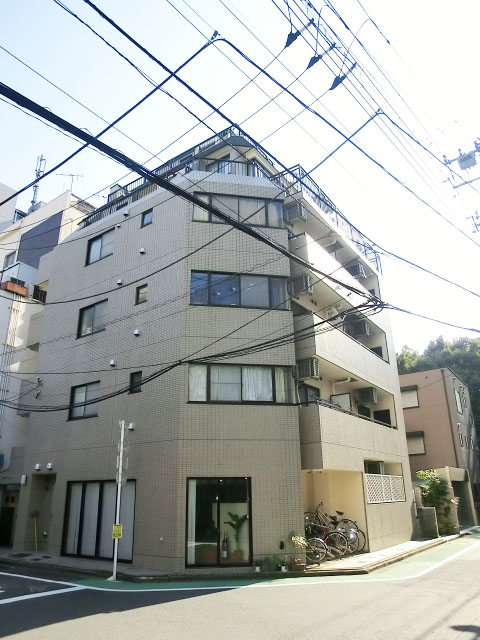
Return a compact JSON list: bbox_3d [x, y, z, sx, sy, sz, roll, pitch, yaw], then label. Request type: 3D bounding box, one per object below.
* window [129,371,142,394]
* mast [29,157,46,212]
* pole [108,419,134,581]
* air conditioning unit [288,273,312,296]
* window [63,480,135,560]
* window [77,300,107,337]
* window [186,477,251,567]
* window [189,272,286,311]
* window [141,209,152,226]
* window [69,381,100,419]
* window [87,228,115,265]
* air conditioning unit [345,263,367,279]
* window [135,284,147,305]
[{"bbox_3d":[-2.954,1.805,12.727,0.490,0.608,0.120,-15,-25,32],"label":"window"},{"bbox_3d":[-11.719,-7.936,25.635,0.450,4.082,0.420,-15,-25,32],"label":"mast"},{"bbox_3d":[-2.784,4.130,10.476,0.300,3.513,0.250,3,-21,-9],"label":"pole"},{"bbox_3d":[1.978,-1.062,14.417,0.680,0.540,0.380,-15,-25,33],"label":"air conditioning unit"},{"bbox_3d":[-3.818,5.376,12.017,2.863,1.928,0.120,-15,-25,32],"label":"window"},{"bbox_3d":[-4.932,-0.015,14.885,1.520,1.110,0.120,-15,-25,33],"label":"window"},{"bbox_3d":[-0.494,4.819,10.629,1.558,1.951,0.120,3,-21,-8],"label":"window"},{"bbox_3d":[0.019,-0.837,12.912,2.895,1.102,0.120,3,-21,-8],"label":"window"},{"bbox_3d":[-3.068,-3.357,14.727,0.540,0.610,0.120,-15,-25,33],"label":"window"},{"bbox_3d":[-4.821,2.533,13.846,1.422,1.071,0.120,-15,-25,32],"label":"window"},{"bbox_3d":[-4.962,-2.592,15.897,1.483,1.070,0.120,-15,-25,32],"label":"window"},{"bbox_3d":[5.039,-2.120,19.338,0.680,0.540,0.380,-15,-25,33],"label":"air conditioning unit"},{"bbox_3d":[-3.010,-0.772,13.705,0.510,0.590,0.120,-15,-25,33],"label":"window"}]

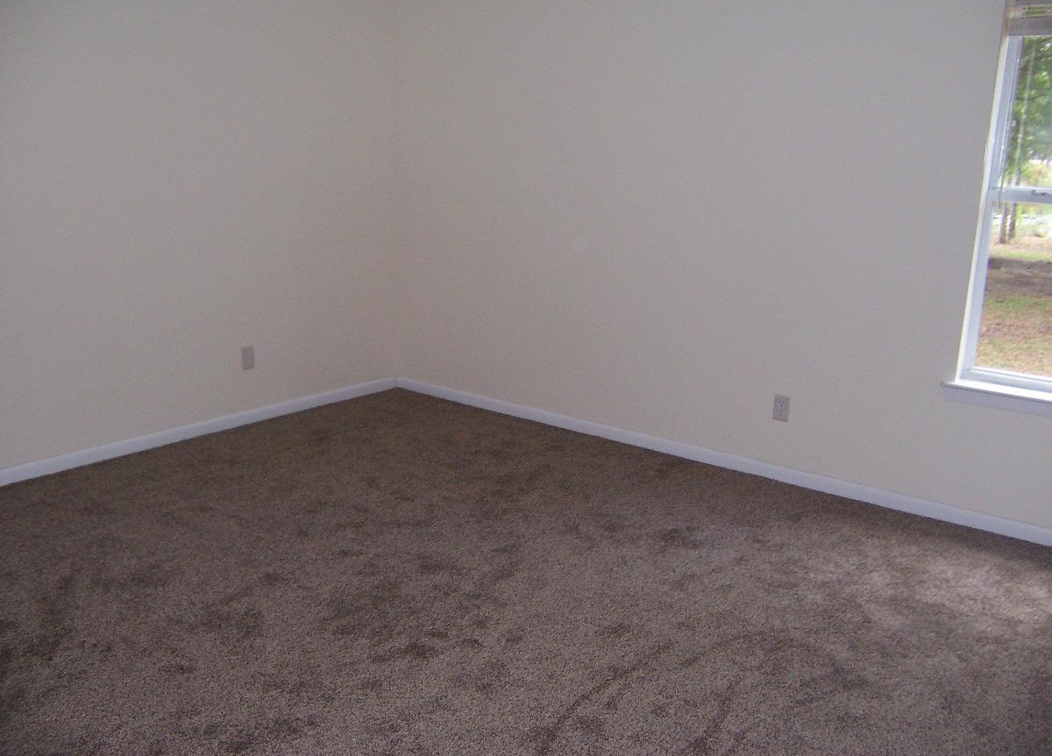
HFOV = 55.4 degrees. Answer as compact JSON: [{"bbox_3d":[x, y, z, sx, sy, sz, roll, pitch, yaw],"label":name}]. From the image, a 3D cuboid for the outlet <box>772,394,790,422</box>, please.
[{"bbox_3d":[1.137,0.135,4.463,0.070,0.115,0.010,12,17,36],"label":"outlet"}]

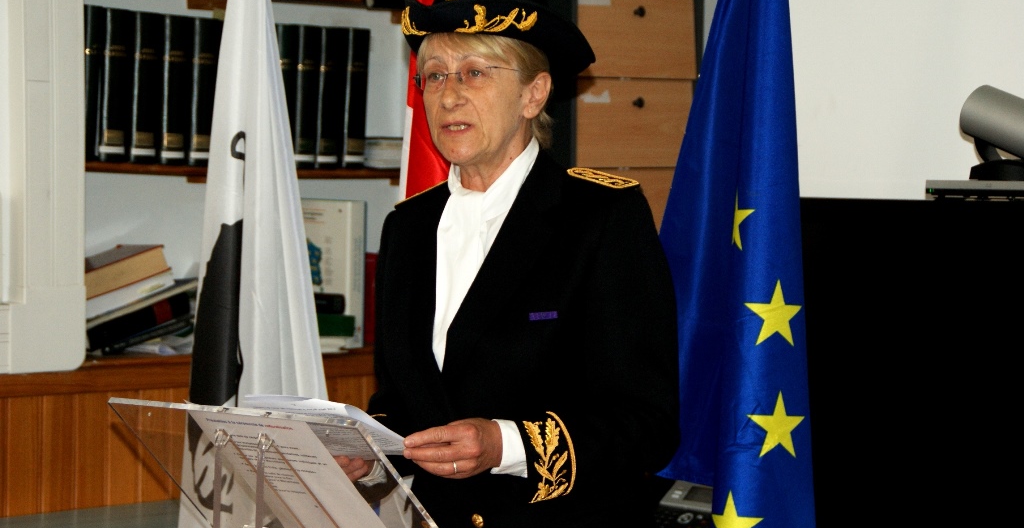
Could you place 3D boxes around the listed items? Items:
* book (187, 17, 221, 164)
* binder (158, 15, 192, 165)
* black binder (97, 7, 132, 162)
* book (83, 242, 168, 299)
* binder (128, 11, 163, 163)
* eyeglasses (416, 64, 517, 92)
[{"bbox_3d":[-0.696,-0.349,5.229,0.225,0.297,0.066,3,1,43],"label":"book"},{"bbox_3d":[-0.748,-0.350,5.175,0.225,0.297,0.066,3,1,43],"label":"binder"},{"bbox_3d":[-0.850,-0.350,5.066,0.225,0.297,0.066,3,1,43],"label":"black binder"},{"bbox_3d":[-0.820,0.020,5.055,0.230,0.049,0.163,-24,17,-38],"label":"book"},{"bbox_3d":[-0.799,-0.350,5.120,0.225,0.297,0.066,3,1,43],"label":"binder"},{"bbox_3d":[-0.039,-0.235,3.304,0.136,0.040,0.142,-3,-1,41],"label":"eyeglasses"}]

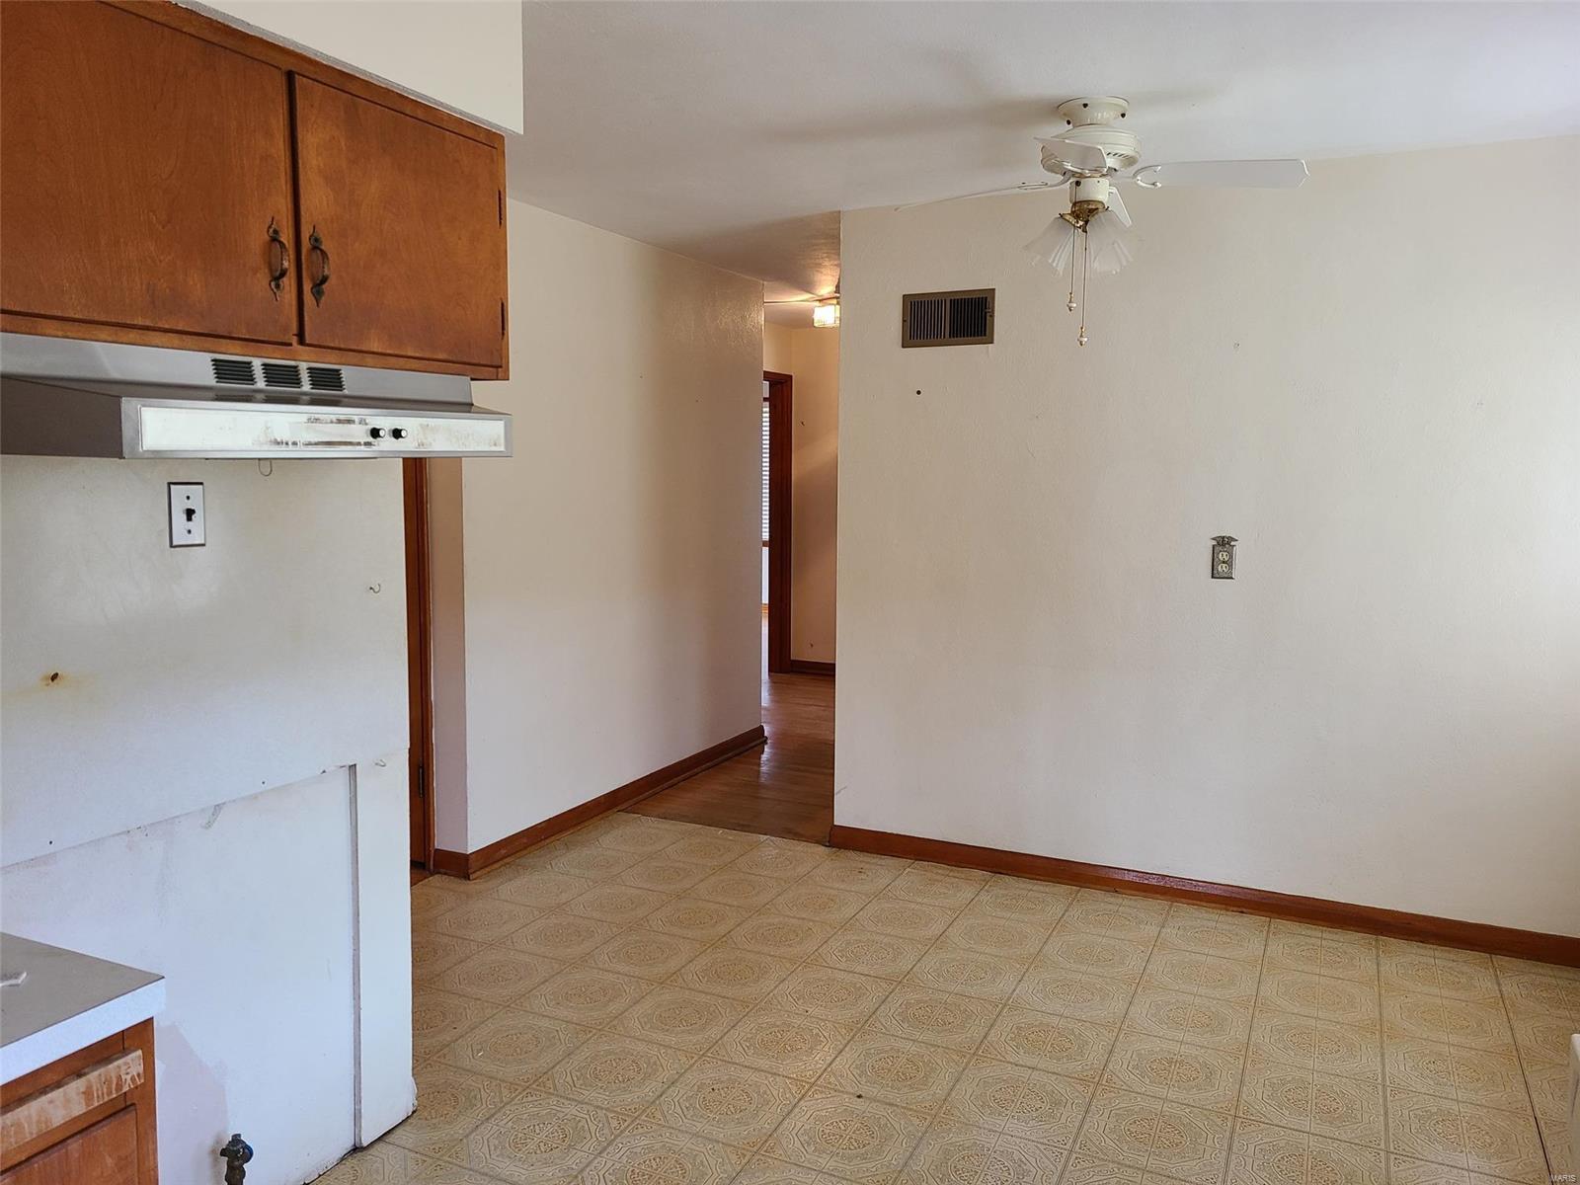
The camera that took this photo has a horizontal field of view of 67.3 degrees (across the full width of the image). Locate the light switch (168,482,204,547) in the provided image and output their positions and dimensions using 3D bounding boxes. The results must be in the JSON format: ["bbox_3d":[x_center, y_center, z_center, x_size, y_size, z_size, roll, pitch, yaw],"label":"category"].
[{"bbox_3d":[-1.078,-0.139,2.126,0.018,0.114,0.071,3,7,25],"label":"light switch"}]

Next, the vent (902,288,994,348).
[{"bbox_3d":[0.566,-0.978,4.245,0.344,0.195,0.020,3,7,25],"label":"vent"}]

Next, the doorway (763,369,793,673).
[{"bbox_3d":[-0.243,-0.427,8.040,0.150,2.105,0.880,3,7,25],"label":"doorway"}]

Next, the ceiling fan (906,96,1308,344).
[{"bbox_3d":[0.805,-0.997,3.223,1.100,0.600,1.100,3,7,25],"label":"ceiling fan"}]

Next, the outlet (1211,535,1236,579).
[{"bbox_3d":[1.433,-0.114,3.922,0.082,0.140,0.015,3,7,25],"label":"outlet"}]

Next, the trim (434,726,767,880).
[{"bbox_3d":[-0.710,0.868,5.374,0.170,0.094,2.400,3,7,25],"label":"trim"}]

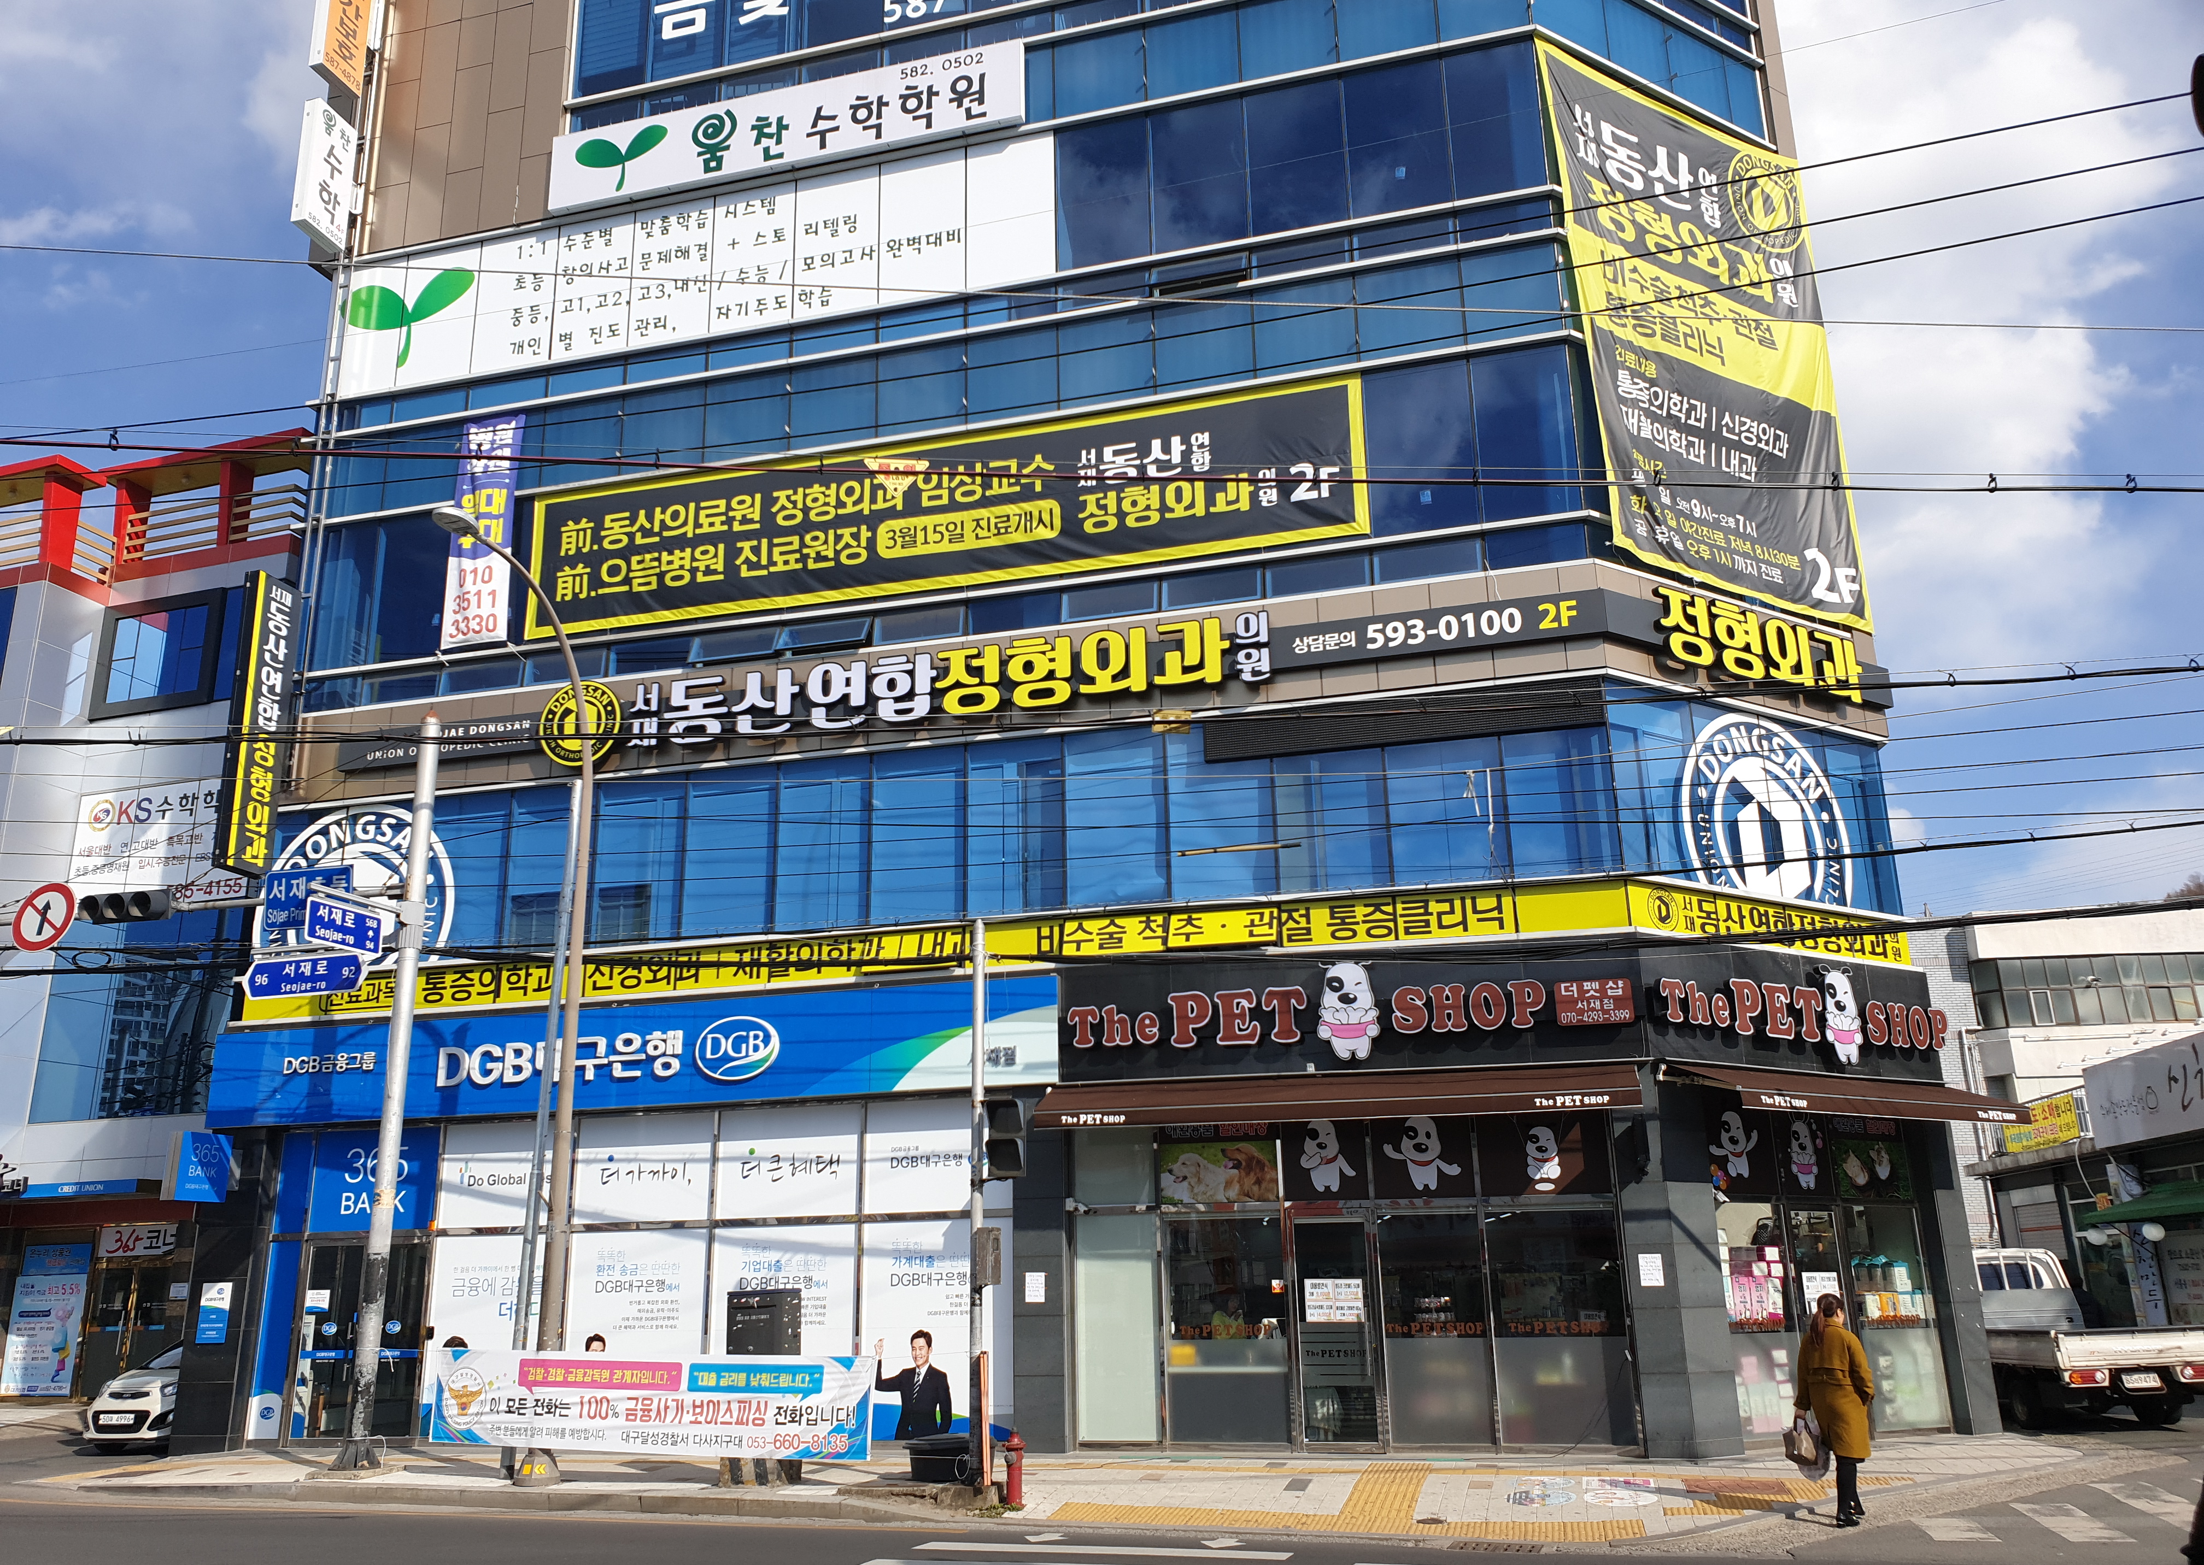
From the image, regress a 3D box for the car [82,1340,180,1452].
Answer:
[{"bbox_3d":[-11.489,7.901,21.862,1.600,1.490,3.600,-5,-16,14],"label":"car"}]

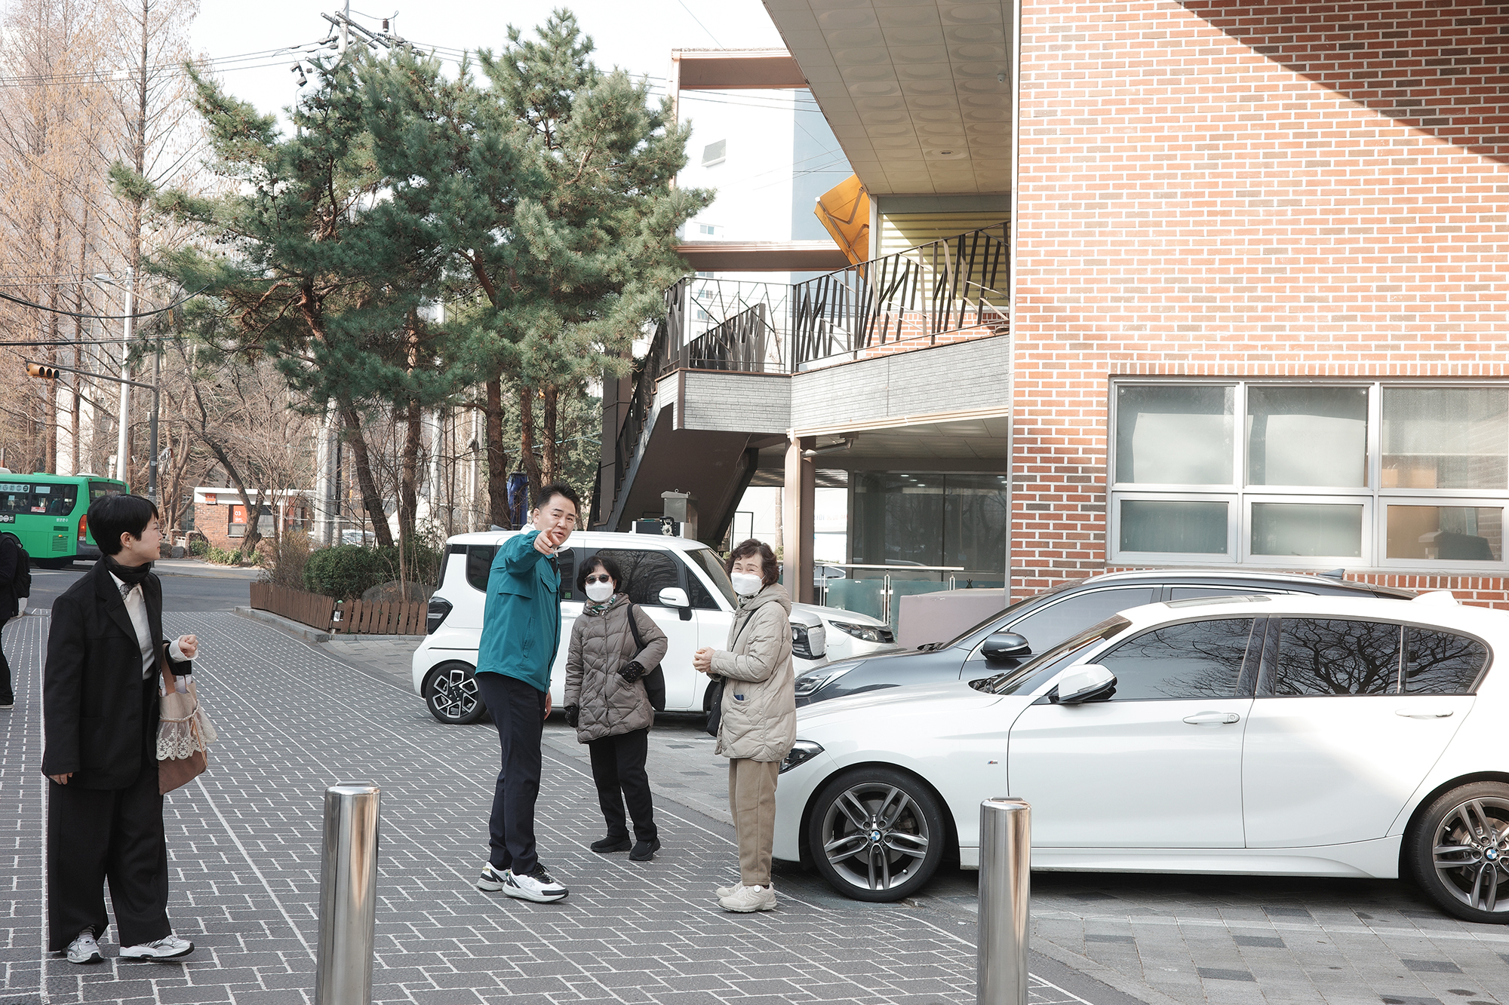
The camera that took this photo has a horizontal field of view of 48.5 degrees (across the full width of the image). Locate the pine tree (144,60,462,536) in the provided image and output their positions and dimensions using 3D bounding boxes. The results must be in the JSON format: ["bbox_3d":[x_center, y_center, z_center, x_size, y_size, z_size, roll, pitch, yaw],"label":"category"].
[{"bbox_3d":[-7.840,-2.817,29.300,5.400,10.000,5.000,1,-2,0],"label":"pine tree"}]

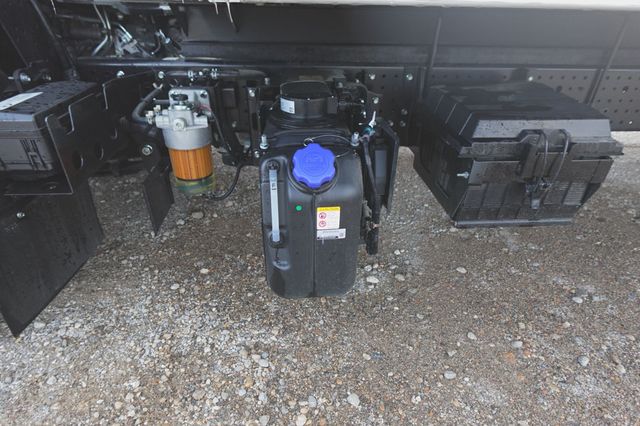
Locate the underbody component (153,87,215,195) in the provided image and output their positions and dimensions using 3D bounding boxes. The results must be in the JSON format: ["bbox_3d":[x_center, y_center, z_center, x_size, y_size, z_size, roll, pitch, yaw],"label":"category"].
[{"bbox_3d":[-0.324,-0.176,0.885,0.128,0.243,0.138,-1,32,-3],"label":"underbody component"}]

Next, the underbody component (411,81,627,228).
[{"bbox_3d":[0.518,-0.191,1.062,0.386,0.289,0.428,-1,32,-3],"label":"underbody component"}]

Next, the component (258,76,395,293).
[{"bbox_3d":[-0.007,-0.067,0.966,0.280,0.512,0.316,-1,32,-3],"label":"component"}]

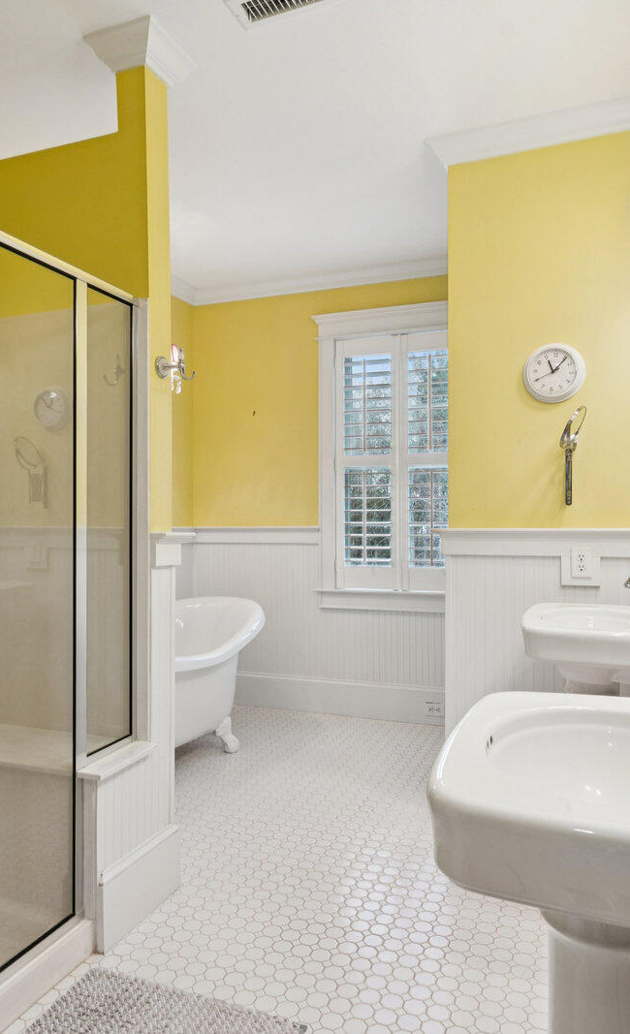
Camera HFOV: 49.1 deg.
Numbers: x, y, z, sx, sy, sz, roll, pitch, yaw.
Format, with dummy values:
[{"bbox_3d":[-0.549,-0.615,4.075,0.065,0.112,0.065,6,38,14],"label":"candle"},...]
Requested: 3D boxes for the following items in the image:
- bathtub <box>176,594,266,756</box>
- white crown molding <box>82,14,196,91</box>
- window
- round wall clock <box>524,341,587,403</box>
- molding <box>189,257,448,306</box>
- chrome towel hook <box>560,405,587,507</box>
[{"bbox_3d":[-0.776,0.841,3.428,0.753,0.741,1.543,0,0,22],"label":"bathtub"},{"bbox_3d":[-0.551,-1.435,2.196,0.250,0.088,0.255,0,0,22],"label":"white crown molding"},{"bbox_3d":[0.468,-0.329,4.026,1.014,1.776,0.100,0,0,22],"label":"window"},{"bbox_3d":[0.893,-0.536,2.574,0.219,0.220,0.044,0,0,22],"label":"round wall clock"},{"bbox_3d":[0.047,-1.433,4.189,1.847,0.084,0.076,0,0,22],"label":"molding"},{"bbox_3d":[0.930,-0.216,2.488,0.102,0.352,0.160,0,0,22],"label":"chrome towel hook"}]

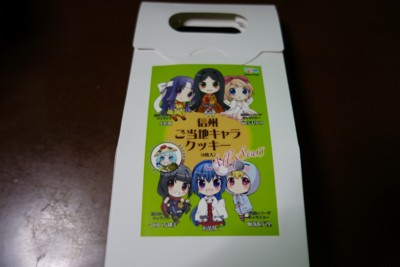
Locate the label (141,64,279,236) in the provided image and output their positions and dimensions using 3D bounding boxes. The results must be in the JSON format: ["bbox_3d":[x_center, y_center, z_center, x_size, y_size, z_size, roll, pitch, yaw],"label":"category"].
[{"bbox_3d":[0.006,0.006,0.241,0.094,0.002,0.141,0,65,0],"label":"label"}]

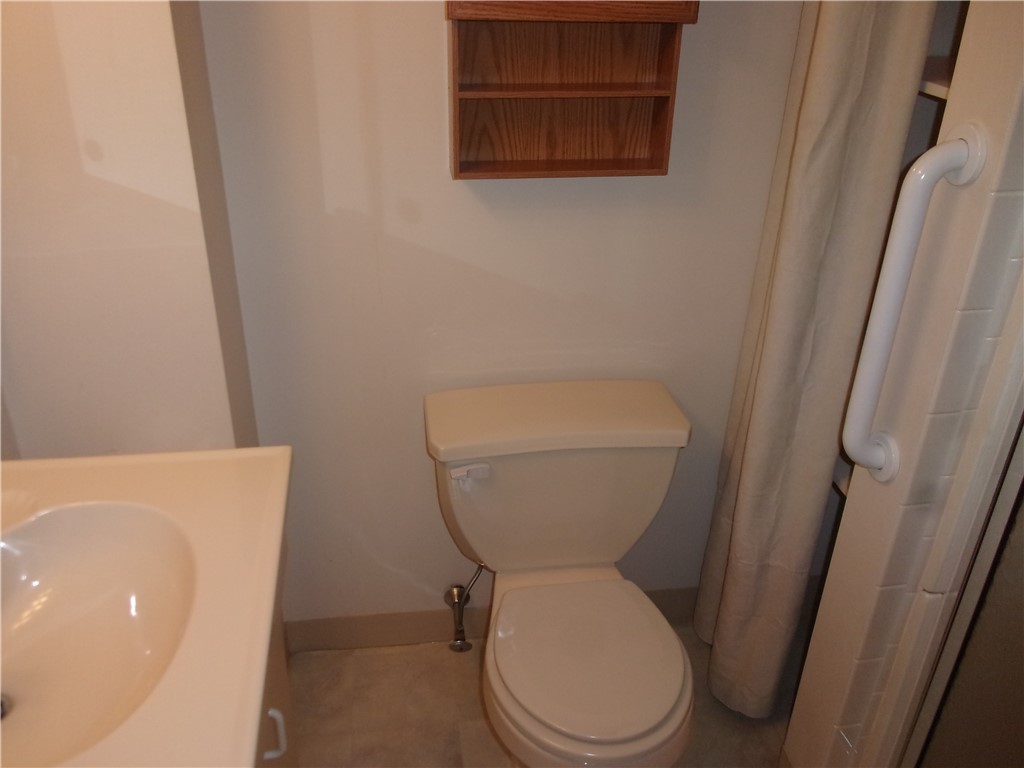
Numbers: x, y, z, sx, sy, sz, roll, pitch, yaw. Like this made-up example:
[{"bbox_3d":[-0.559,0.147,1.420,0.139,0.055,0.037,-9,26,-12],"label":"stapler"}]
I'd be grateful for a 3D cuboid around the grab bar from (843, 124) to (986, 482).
[{"bbox_3d":[0.554,-0.090,1.182,0.072,0.540,0.077,-2,27,-8],"label":"grab bar"}]

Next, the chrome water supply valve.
[{"bbox_3d":[-0.110,0.481,1.893,0.086,0.222,0.167,-2,27,-8],"label":"chrome water supply valve"}]

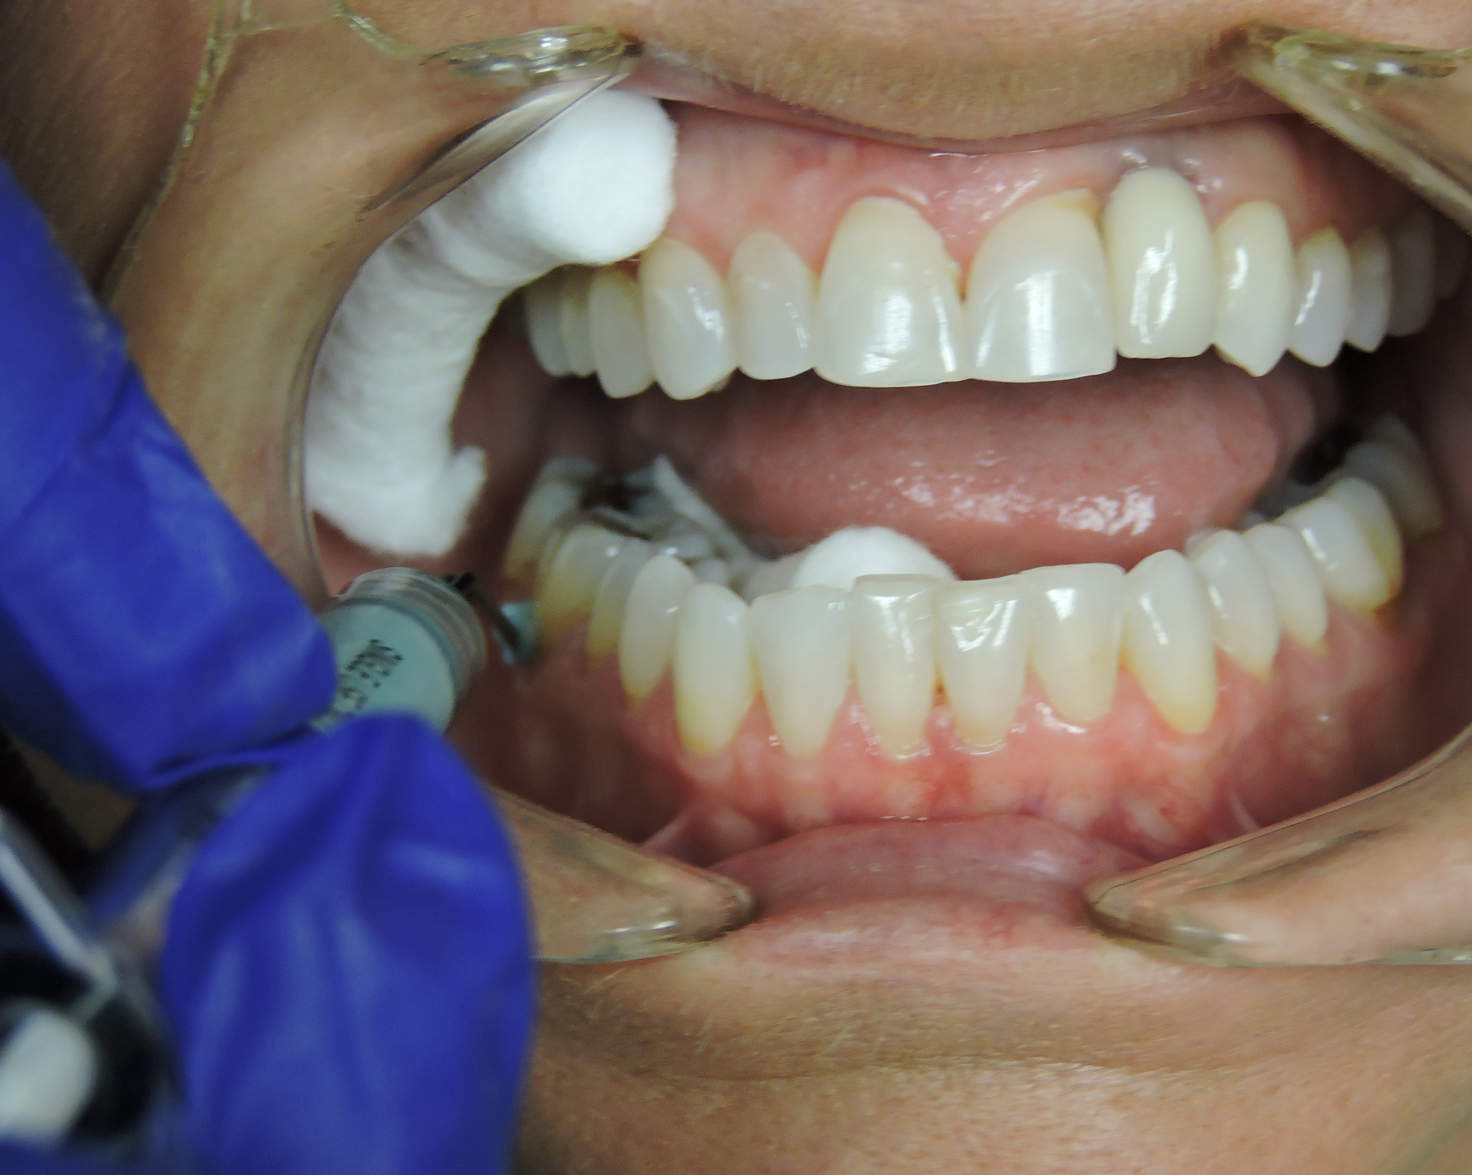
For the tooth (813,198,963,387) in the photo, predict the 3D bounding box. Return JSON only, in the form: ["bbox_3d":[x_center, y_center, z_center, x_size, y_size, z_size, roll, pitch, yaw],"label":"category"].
[{"bbox_3d":[0.009,-0.018,0.683,0.009,0.011,0.007,-2,0,6],"label":"tooth"}]

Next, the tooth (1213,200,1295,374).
[{"bbox_3d":[0.031,-0.018,0.688,0.007,0.011,0.007,-2,0,-38],"label":"tooth"}]

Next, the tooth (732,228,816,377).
[{"bbox_3d":[0.002,-0.017,0.684,0.006,0.009,0.006,-2,0,18],"label":"tooth"}]

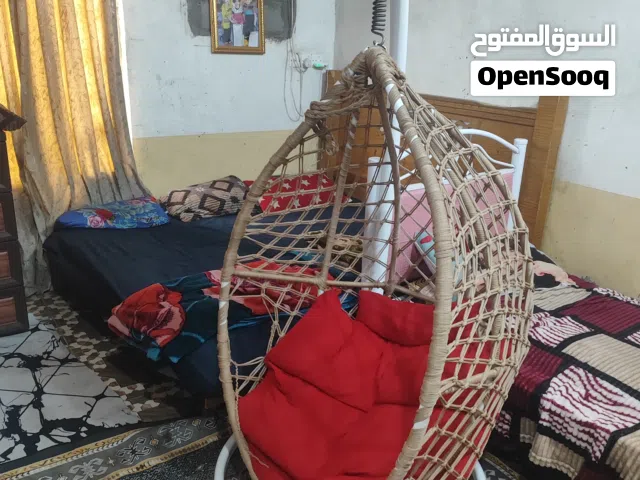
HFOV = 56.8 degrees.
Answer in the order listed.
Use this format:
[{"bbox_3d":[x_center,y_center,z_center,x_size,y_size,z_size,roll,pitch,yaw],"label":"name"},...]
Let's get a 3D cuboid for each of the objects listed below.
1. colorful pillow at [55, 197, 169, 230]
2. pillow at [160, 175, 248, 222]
[{"bbox_3d":[-1.264,-0.173,3.646,0.620,0.130,0.380,-5,20,-19],"label":"colorful pillow"},{"bbox_3d":[-0.767,-0.284,3.944,0.520,0.180,0.360,-12,31,-36],"label":"pillow"}]

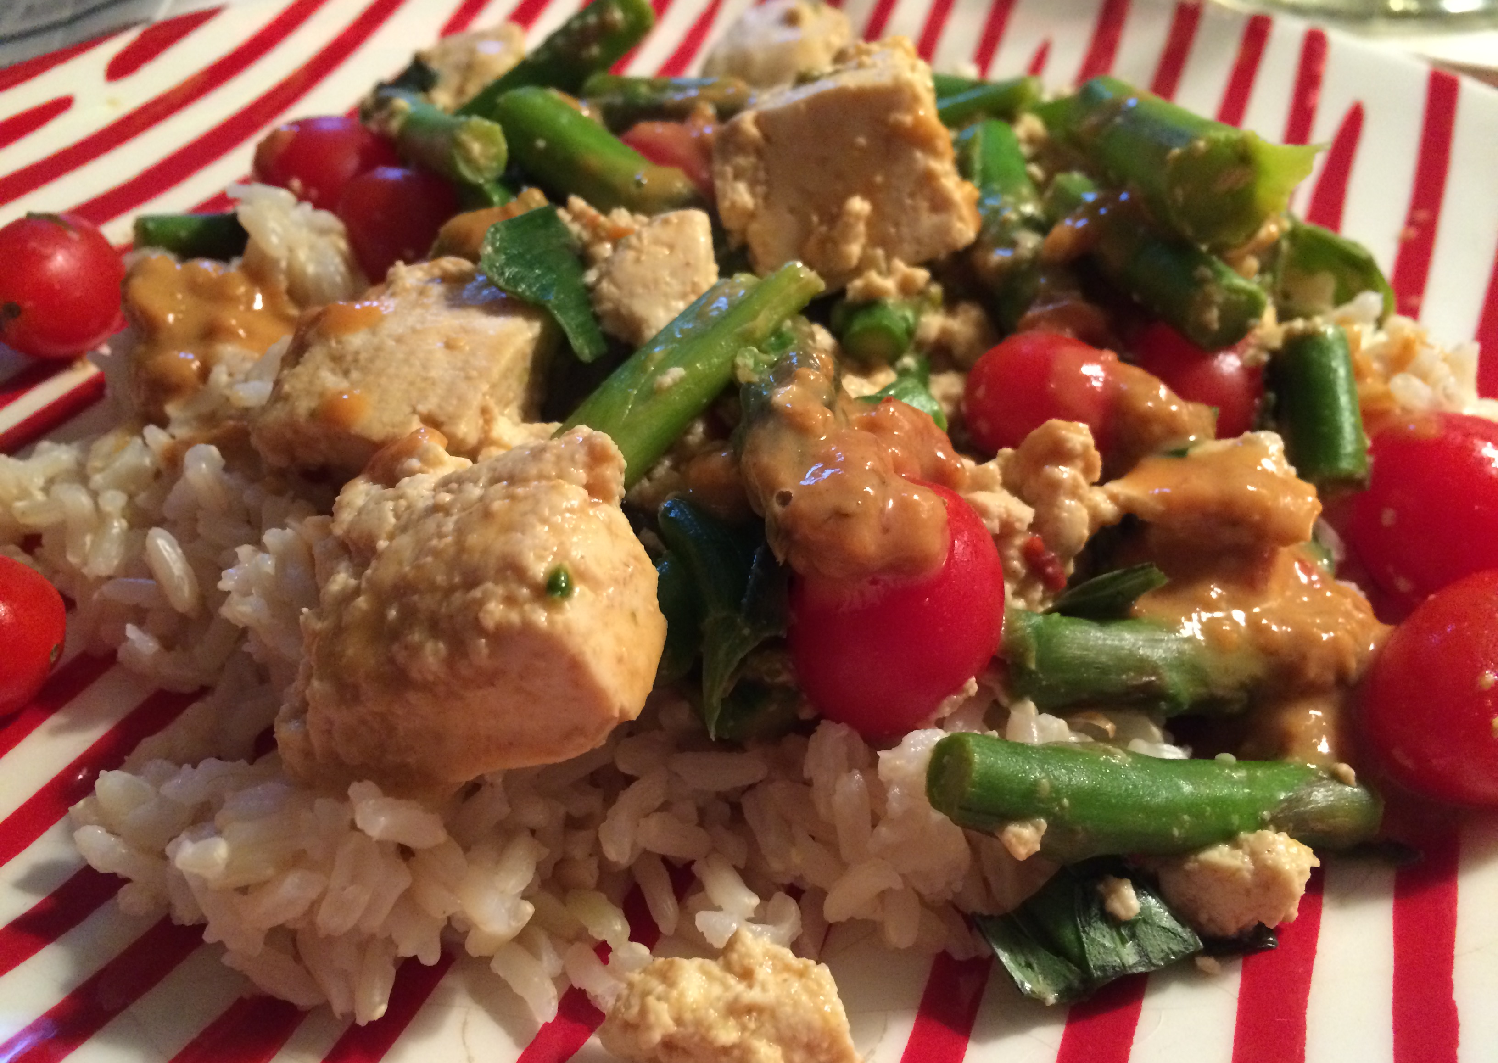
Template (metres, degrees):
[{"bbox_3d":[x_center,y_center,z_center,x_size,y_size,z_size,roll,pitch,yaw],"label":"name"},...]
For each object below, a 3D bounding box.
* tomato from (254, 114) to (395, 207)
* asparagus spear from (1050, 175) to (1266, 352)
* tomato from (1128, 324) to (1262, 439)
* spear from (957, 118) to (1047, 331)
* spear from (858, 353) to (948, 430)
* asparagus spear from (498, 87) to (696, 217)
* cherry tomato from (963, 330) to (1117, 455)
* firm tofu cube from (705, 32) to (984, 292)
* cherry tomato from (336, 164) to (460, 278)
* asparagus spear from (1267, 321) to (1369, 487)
[{"bbox_3d":[-0.097,-0.083,0.287,0.033,0.027,0.028,3,38,0],"label":"tomato"},{"bbox_3d":[0.059,-0.043,0.191,0.011,0.011,0.037,-16,44,-21],"label":"asparagus spear"},{"bbox_3d":[0.083,-0.028,0.232,0.026,0.026,0.026,3,38,0],"label":"tomato"},{"bbox_3d":[0.053,-0.064,0.262,0.014,0.014,0.050,2,54,-1],"label":"spear"},{"bbox_3d":[0.026,-0.024,0.213,0.017,0.013,0.015,3,38,0],"label":"spear"},{"bbox_3d":[-0.034,-0.084,0.275,0.051,0.013,0.013,25,43,24],"label":"asparagus spear"},{"bbox_3d":[0.041,-0.019,0.180,0.021,0.020,0.021,0,36,0],"label":"cherry tomato"},{"bbox_3d":[0.016,-0.062,0.212,0.032,0.031,0.026,-16,38,-9],"label":"firm tofu cube"},{"bbox_3d":[-0.075,-0.065,0.268,0.026,0.026,0.026,3,38,0],"label":"cherry tomato"},{"bbox_3d":[0.072,-0.016,0.158,0.010,0.010,0.026,5,54,7],"label":"asparagus spear"}]

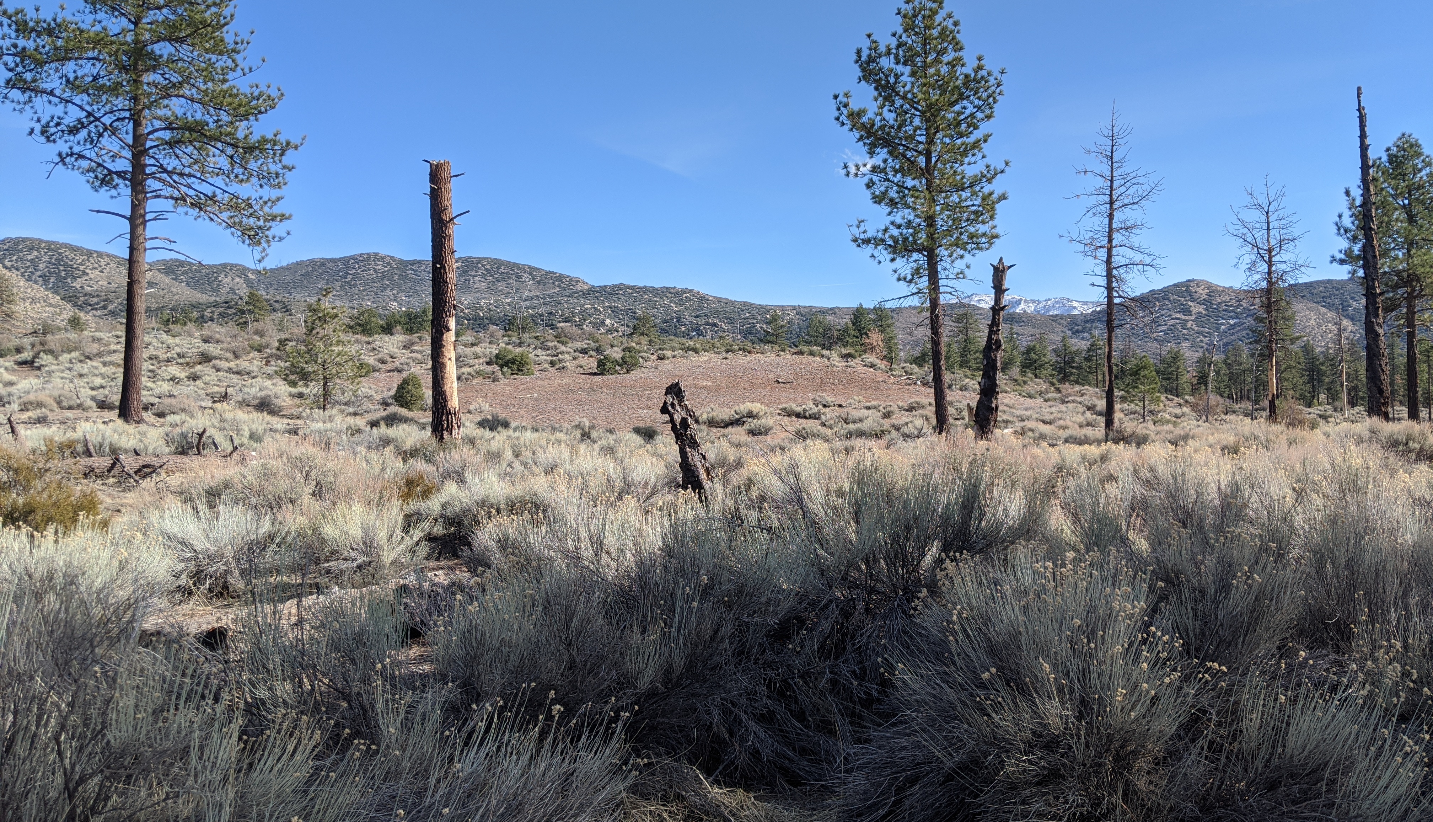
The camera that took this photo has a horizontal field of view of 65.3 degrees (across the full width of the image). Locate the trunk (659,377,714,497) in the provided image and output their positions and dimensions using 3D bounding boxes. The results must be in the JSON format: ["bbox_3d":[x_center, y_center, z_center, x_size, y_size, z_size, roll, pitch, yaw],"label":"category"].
[{"bbox_3d":[-0.414,0.512,16.529,0.512,1.948,0.487,-12,-2,0],"label":"trunk"}]

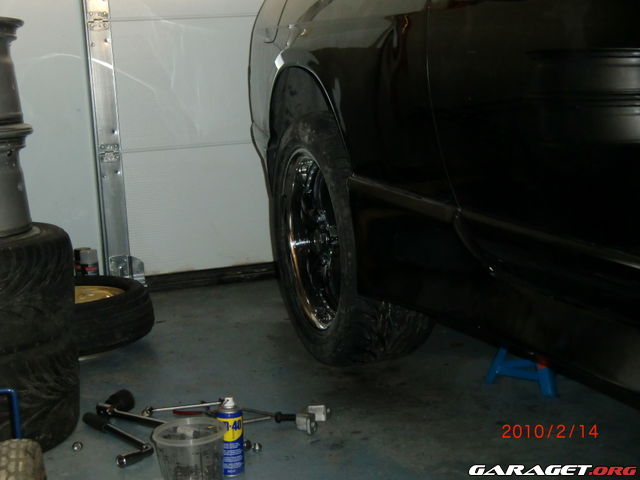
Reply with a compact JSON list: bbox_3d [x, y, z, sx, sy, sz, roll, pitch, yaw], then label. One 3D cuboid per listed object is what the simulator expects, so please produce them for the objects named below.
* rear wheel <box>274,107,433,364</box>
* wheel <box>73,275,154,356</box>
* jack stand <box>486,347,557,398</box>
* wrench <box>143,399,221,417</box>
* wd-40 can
[{"bbox_3d":[0.071,-0.009,2.560,0.238,0.628,0.628,-7,13,-18],"label":"rear wheel"},{"bbox_3d":[-0.763,0.214,3.038,0.535,0.138,0.535,-2,12,0],"label":"wheel"},{"bbox_3d":[0.523,0.208,2.490,0.192,0.290,0.175,7,15,37],"label":"jack stand"},{"bbox_3d":[-0.325,0.395,2.415,0.200,0.022,0.030,-5,13,-13],"label":"wrench"},{"bbox_3d":[-0.182,0.396,2.050,0.053,0.160,0.053,-3,12,-6],"label":"wd-40 can"}]

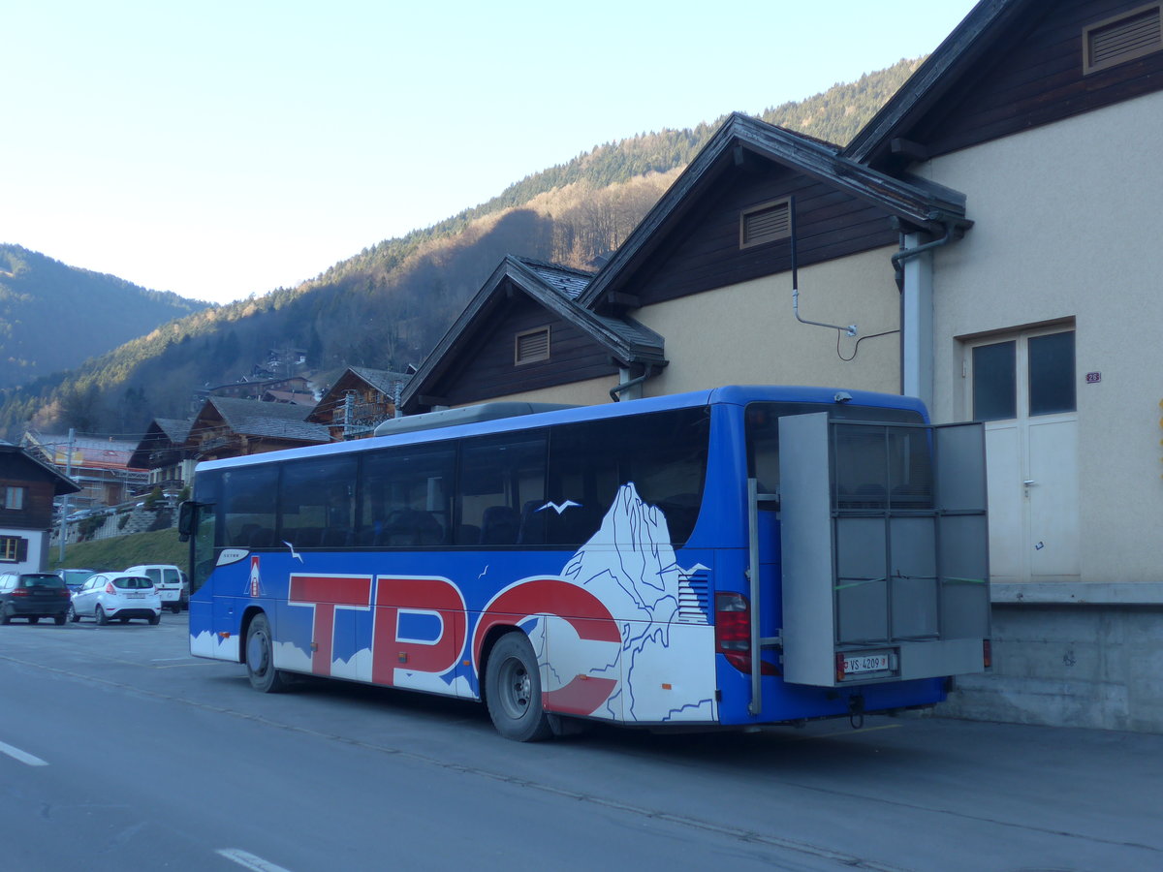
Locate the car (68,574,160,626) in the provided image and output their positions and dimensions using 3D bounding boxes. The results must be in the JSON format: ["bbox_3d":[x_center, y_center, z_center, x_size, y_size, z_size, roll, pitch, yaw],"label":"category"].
[{"bbox_3d":[-13.740,4.770,43.500,1.730,1.480,3.950,4,-7,-35],"label":"car"}]

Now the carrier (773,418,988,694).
[{"bbox_3d":[2.475,0.905,11.950,1.850,2.070,0.540,2,-5,-36],"label":"carrier"}]

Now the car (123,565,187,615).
[{"bbox_3d":[-16.400,5.770,55.700,1.720,1.800,4.150,4,-6,-32],"label":"car"}]

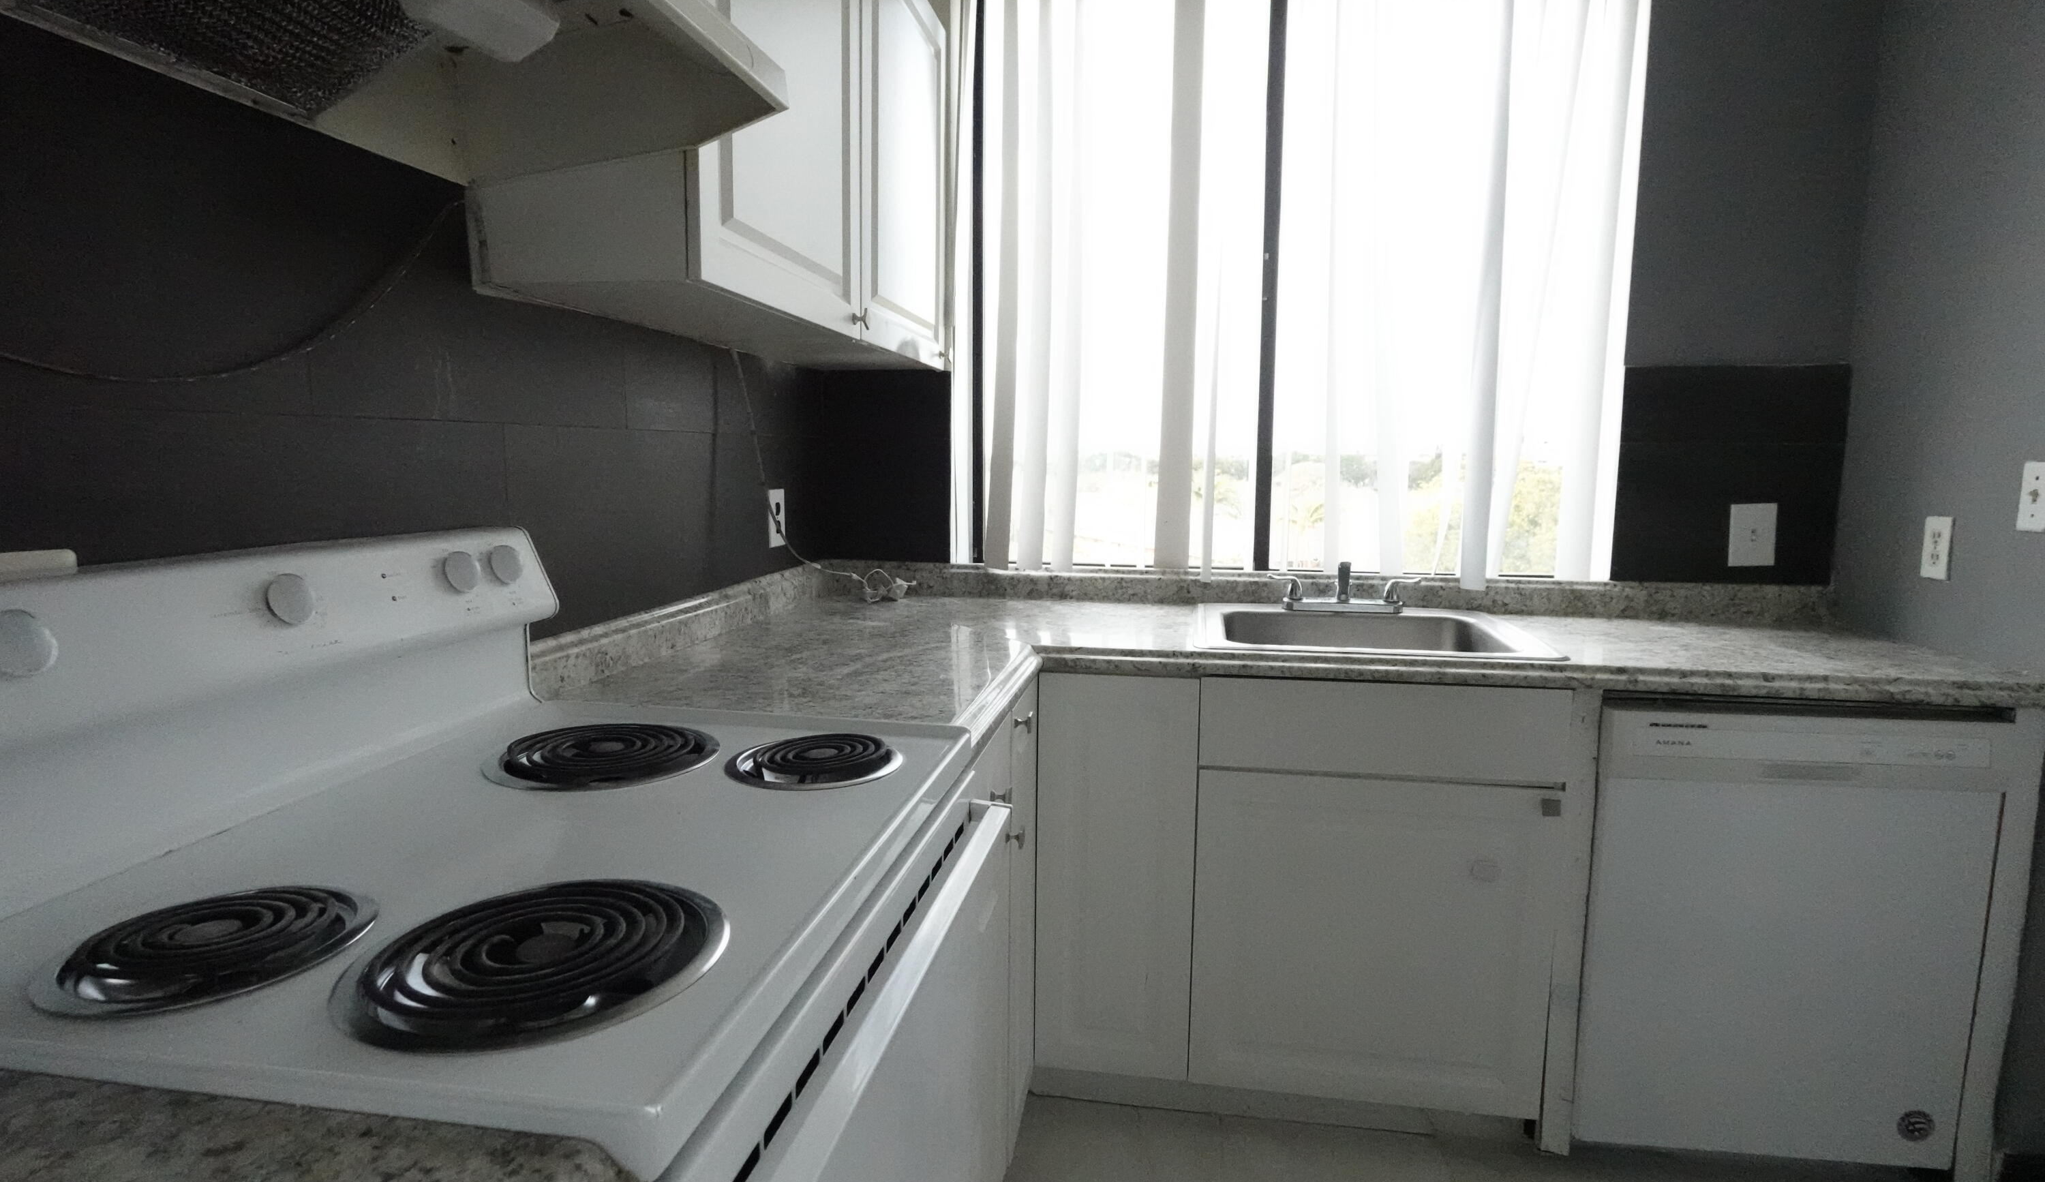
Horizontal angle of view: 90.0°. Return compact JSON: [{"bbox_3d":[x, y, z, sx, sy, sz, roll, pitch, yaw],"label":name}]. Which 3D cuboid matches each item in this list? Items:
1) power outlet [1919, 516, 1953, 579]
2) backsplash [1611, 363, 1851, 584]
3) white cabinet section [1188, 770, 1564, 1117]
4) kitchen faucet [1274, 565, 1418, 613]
[{"bbox_3d":[1.706,-0.080,1.915,0.012,0.116,0.069,1,8,9],"label":"power outlet"},{"bbox_3d":[1.532,-0.248,2.216,0.448,0.468,0.020,1,8,9],"label":"backsplash"},{"bbox_3d":[0.660,0.607,2.077,0.623,0.615,0.465,1,8,9],"label":"white cabinet section"},{"bbox_3d":[0.711,-0.008,2.211,0.315,0.132,0.230,1,8,9],"label":"kitchen faucet"}]

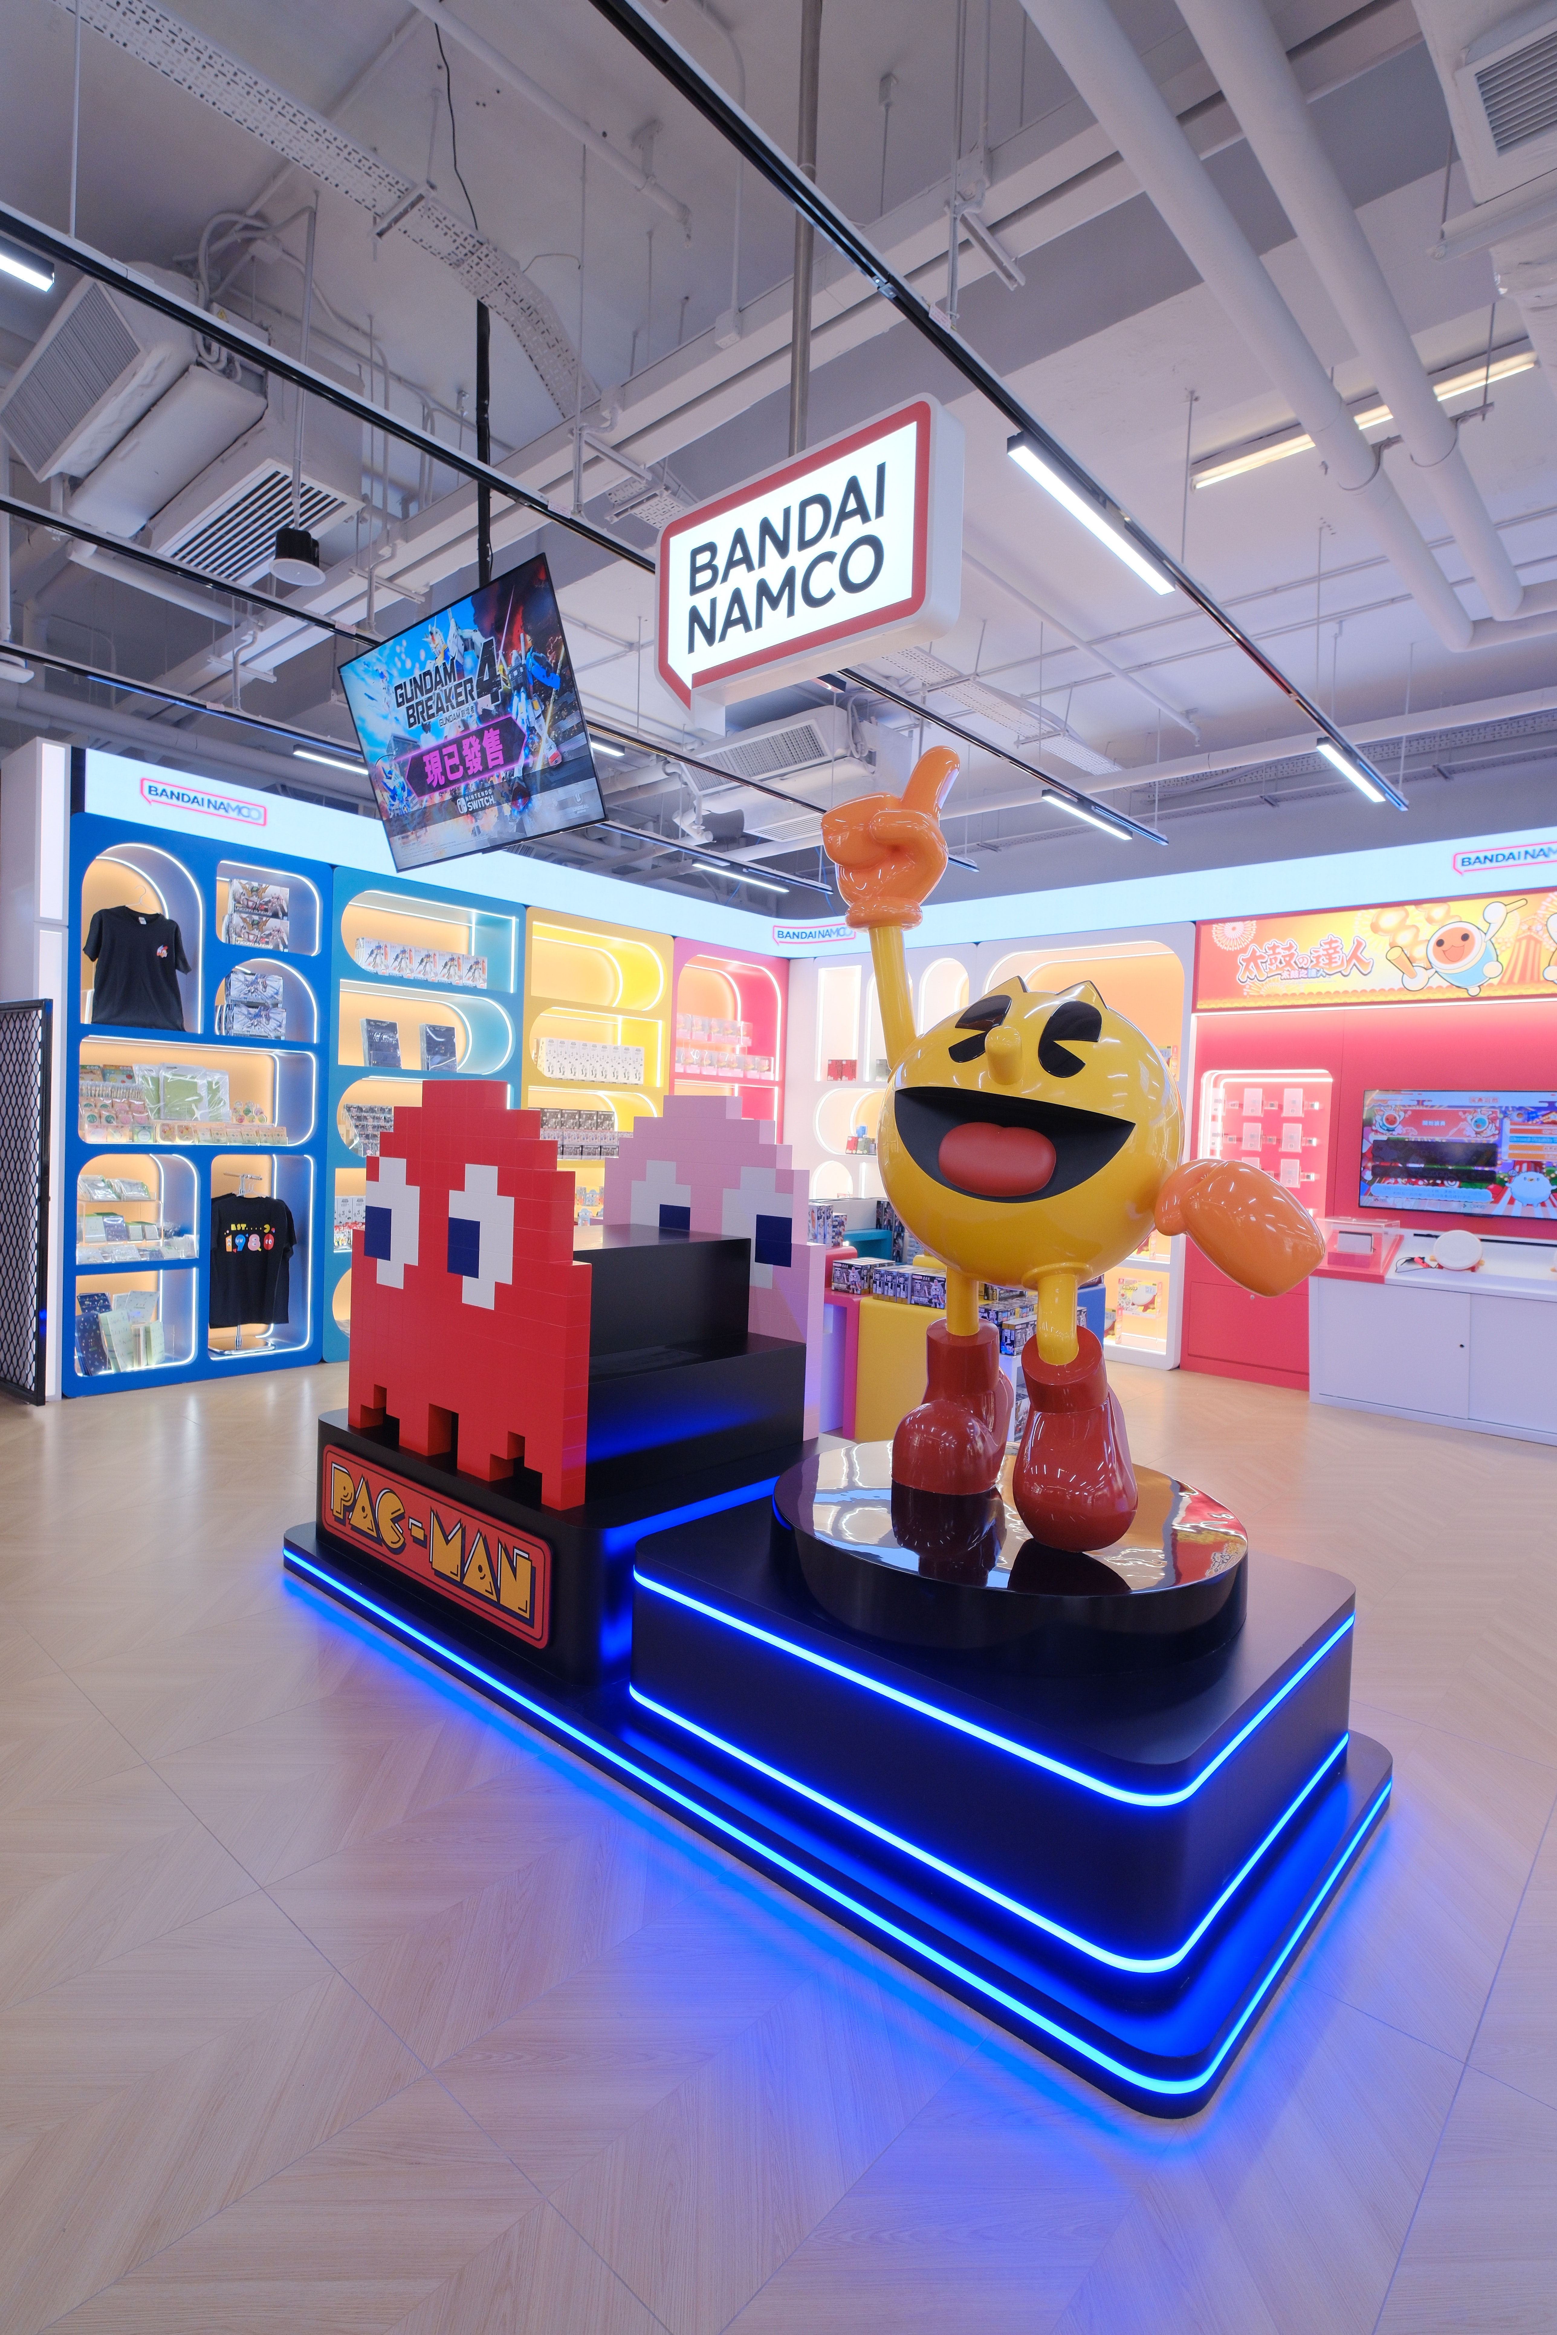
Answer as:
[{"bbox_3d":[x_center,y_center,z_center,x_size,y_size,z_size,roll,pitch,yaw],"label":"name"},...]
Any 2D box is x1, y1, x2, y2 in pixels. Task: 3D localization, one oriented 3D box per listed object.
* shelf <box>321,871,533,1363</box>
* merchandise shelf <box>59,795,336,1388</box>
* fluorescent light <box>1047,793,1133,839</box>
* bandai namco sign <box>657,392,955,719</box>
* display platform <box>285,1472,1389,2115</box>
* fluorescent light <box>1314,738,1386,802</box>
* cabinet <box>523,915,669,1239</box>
[{"bbox_3d":[-2.230,-0.292,6.683,0.486,2.707,1.258,3,3,41],"label":"shelf"},{"bbox_3d":[-3.059,-0.286,5.739,0.486,2.707,1.246,3,3,41],"label":"merchandise shelf"},{"bbox_3d":[1.653,-1.855,5.805,0.060,0.050,0.953,3,3,41],"label":"fluorescent light"},{"bbox_3d":[0.042,-1.451,2.744,0.877,0.520,0.115,3,3,41],"label":"bandai namco sign"},{"bbox_3d":[-0.079,1.037,2.839,2.792,0.436,1.193,3,3,41],"label":"display platform"},{"bbox_3d":[2.607,-1.799,4.989,0.060,0.050,0.950,3,3,41],"label":"fluorescent light"},{"bbox_3d":[-1.392,-0.301,7.636,0.486,2.713,1.272,3,3,41],"label":"cabinet"}]

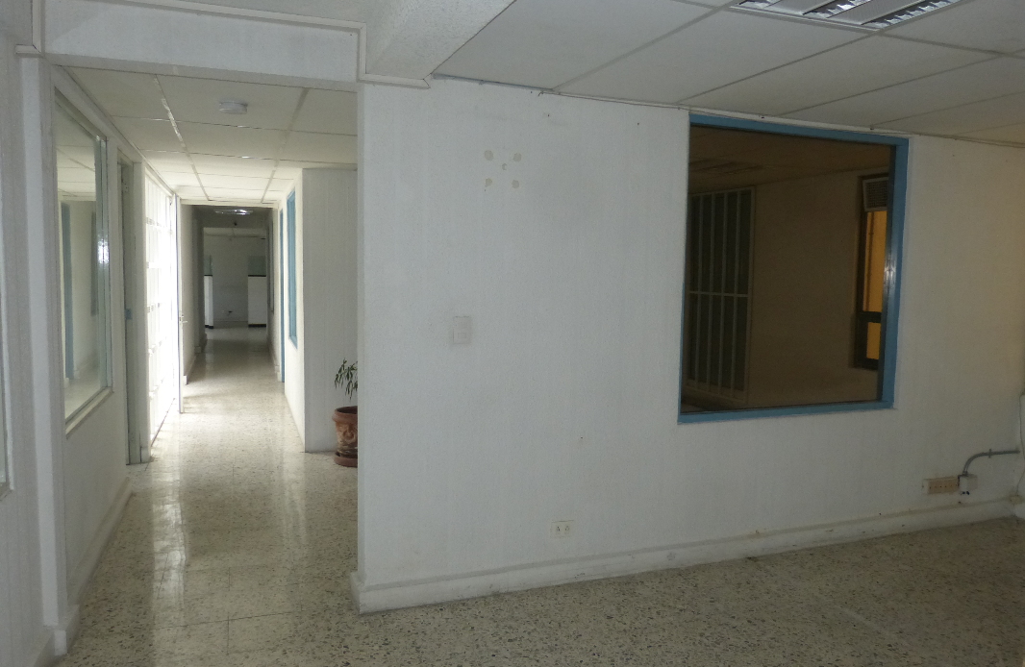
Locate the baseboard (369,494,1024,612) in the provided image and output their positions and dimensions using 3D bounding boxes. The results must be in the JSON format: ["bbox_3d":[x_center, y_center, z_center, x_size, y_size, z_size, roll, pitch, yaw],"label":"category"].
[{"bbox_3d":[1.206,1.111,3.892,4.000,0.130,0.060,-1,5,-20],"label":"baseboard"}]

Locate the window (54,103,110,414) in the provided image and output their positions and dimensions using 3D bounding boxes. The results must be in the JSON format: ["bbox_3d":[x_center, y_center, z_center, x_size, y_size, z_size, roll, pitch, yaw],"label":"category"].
[{"bbox_3d":[-2.043,-0.329,3.525,0.060,1.340,1.220,-1,5,-20],"label":"window"}]

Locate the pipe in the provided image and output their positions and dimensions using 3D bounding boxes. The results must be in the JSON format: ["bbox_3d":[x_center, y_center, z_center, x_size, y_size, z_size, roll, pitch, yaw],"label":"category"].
[{"bbox_3d":[2.890,0.774,4.471,0.480,0.140,0.035,-1,5,-20],"label":"pipe"}]

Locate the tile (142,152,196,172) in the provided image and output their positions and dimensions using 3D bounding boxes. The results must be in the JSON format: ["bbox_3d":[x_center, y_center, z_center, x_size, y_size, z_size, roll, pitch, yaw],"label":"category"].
[{"bbox_3d":[-2.705,-1.370,5.912,0.315,0.020,1.270,-1,5,-20],"label":"tile"}]

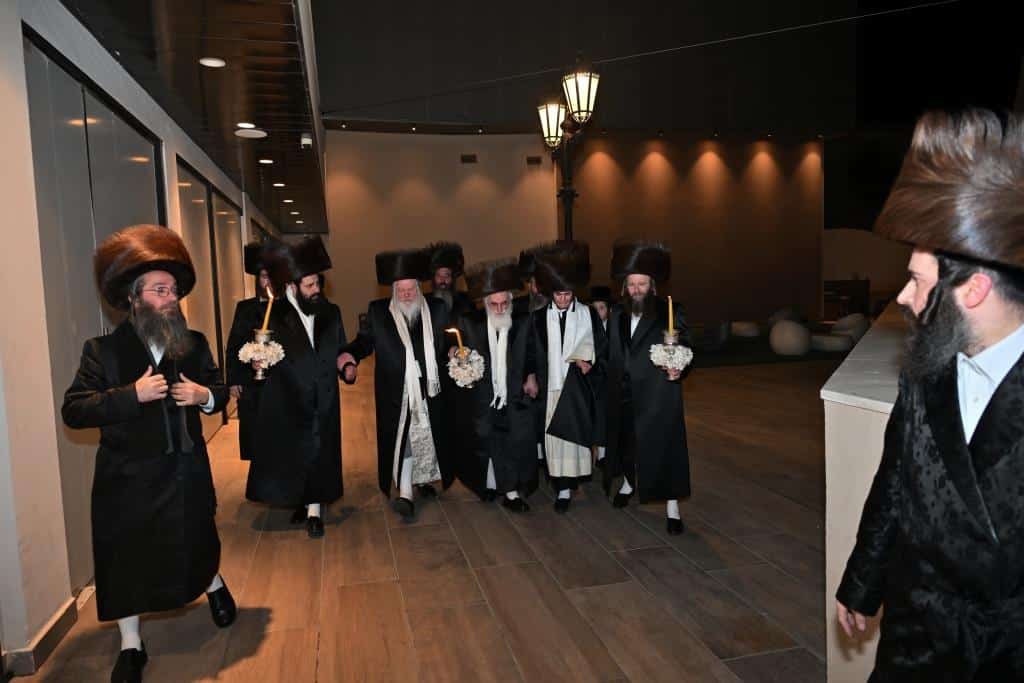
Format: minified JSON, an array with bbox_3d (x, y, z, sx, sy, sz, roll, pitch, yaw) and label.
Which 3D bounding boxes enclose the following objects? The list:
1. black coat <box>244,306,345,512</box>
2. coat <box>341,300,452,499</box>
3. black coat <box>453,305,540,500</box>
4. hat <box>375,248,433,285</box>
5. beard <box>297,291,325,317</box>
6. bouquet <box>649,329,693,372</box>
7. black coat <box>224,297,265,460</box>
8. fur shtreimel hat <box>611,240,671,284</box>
[{"bbox_3d":[-1.447,0.395,4.650,0.600,1.360,0.450,-4,5,-28],"label":"black coat"},{"bbox_3d":[-0.811,0.366,4.920,0.720,1.370,0.420,-3,5,-8],"label":"coat"},{"bbox_3d":[-0.121,0.463,5.020,0.600,1.320,0.480,-2,5,-6],"label":"black coat"},{"bbox_3d":[-0.798,-0.549,5.000,0.400,0.235,0.400,-3,5,-10],"label":"hat"},{"bbox_3d":[-1.367,-0.254,4.630,0.140,0.170,0.165,10,11,44],"label":"beard"},{"bbox_3d":[1.026,0.065,4.420,0.275,0.275,0.260,-2,5,0],"label":"bouquet"},{"bbox_3d":[-2.037,0.303,5.620,0.560,1.350,0.360,-3,5,-14],"label":"black coat"},{"bbox_3d":[0.884,-0.538,4.680,0.395,0.250,0.395,-2,-1,0],"label":"fur shtreimel hat"}]

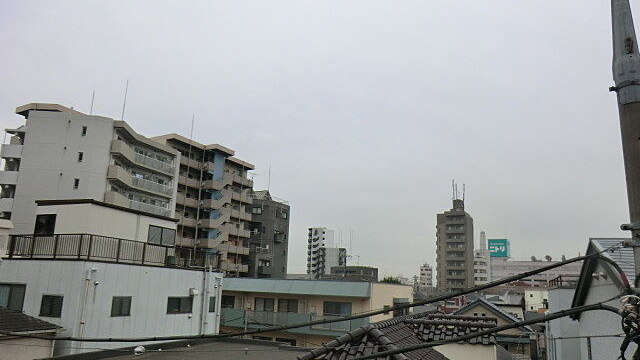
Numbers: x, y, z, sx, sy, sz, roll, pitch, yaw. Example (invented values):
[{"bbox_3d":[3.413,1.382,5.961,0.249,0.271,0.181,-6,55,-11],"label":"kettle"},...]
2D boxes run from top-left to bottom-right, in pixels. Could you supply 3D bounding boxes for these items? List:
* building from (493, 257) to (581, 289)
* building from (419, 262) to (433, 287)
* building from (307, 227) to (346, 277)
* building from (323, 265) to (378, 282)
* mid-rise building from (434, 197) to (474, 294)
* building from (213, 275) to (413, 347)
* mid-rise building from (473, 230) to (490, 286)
[{"bbox_3d":[124.440,54.933,256.573,48.000,16.530,32.000,-2,-12,22],"label":"building"},{"bbox_3d":[60.714,54.247,255.175,8.000,12.660,10.000,-1,-11,18],"label":"building"},{"bbox_3d":[3.370,36.144,208.027,11.000,26.110,17.000,-4,-12,27],"label":"building"},{"bbox_3d":[10.507,33.729,149.610,18.000,9.250,11.000,-1,-11,18],"label":"building"},{"bbox_3d":[43.169,22.538,143.092,11.500,31.140,11.500,-1,-11,17],"label":"mid-rise building"},{"bbox_3d":[-0.173,12.517,38.391,16.300,7.960,8.300,0,-11,11],"label":"building"},{"bbox_3d":[61.231,32.226,170.614,9.000,23.880,9.000,-2,-12,20],"label":"mid-rise building"}]

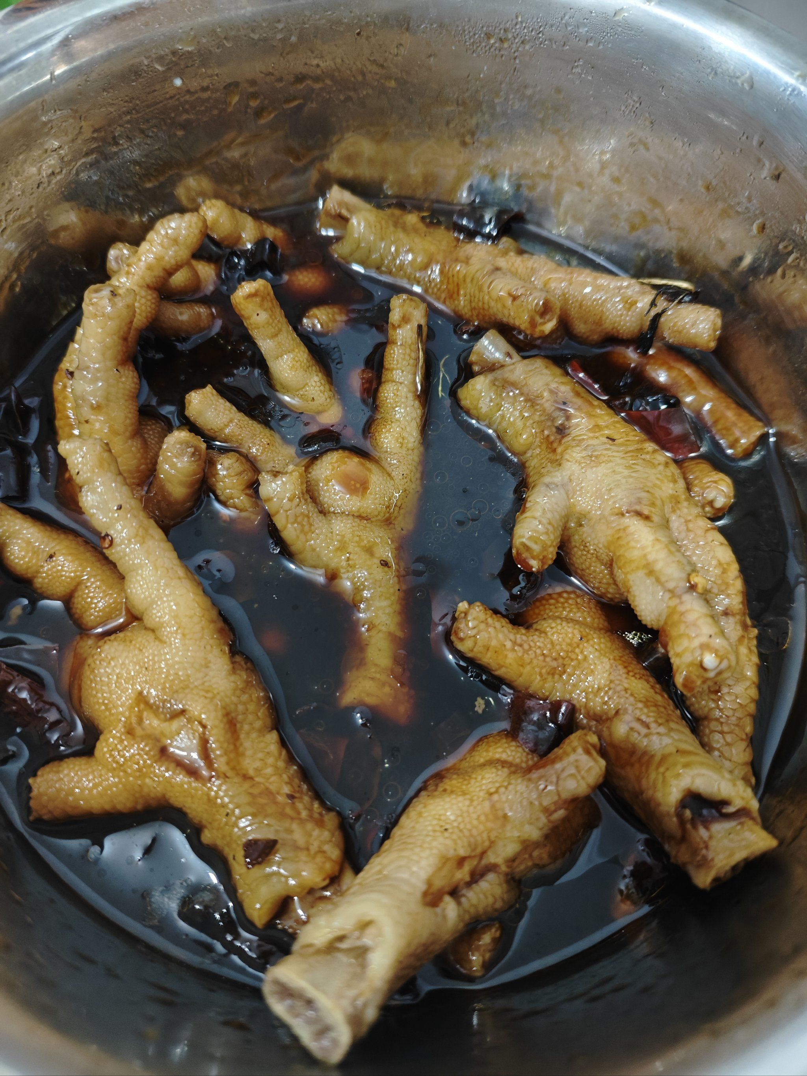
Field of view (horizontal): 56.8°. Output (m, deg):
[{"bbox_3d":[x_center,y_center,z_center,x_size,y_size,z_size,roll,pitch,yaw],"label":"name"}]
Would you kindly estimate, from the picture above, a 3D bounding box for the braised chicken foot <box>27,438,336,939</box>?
[{"bbox_3d":[-0.058,0.034,0.161,0.052,0.036,0.114,-26,71,-12],"label":"braised chicken foot"}]

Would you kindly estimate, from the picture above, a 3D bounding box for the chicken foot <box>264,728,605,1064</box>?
[{"bbox_3d":[0.006,0.066,0.146,0.075,0.040,0.035,-32,71,-34],"label":"chicken foot"}]

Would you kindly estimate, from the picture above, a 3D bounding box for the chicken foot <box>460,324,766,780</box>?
[{"bbox_3d":[0.053,-0.002,0.179,0.053,0.036,0.122,-25,70,-12],"label":"chicken foot"}]

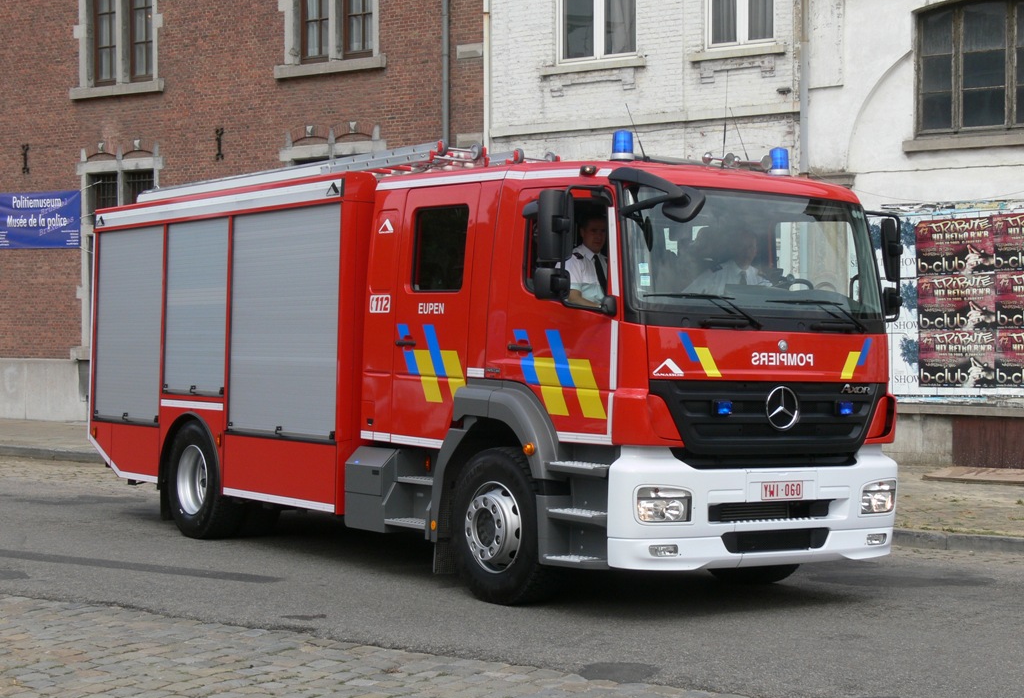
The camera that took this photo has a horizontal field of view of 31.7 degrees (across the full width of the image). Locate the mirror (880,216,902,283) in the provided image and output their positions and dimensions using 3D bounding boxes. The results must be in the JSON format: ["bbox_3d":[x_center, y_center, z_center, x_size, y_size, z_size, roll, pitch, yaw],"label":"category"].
[{"bbox_3d":[2.567,-0.659,12.184,0.099,0.436,0.193,1,-1,37],"label":"mirror"}]

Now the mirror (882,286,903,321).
[{"bbox_3d":[2.570,-0.318,12.183,0.099,0.203,0.188,1,-1,37],"label":"mirror"}]

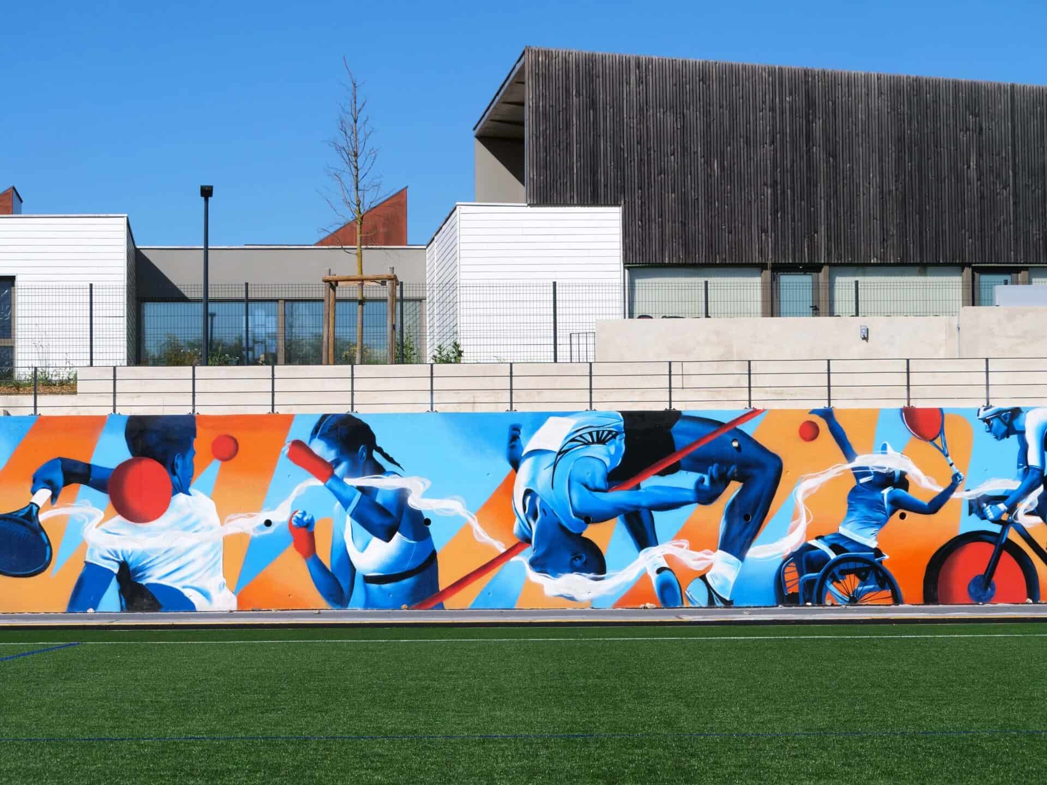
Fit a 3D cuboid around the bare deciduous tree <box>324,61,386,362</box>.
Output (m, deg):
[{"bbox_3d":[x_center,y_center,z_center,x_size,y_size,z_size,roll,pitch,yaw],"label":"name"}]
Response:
[{"bbox_3d":[-2.667,-2.725,43.500,1.080,5.200,1.080,0,-3,-6],"label":"bare deciduous tree"}]

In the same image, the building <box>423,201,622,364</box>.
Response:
[{"bbox_3d":[-0.048,-1.856,60.157,3.400,3.650,8.400,0,-3,-6],"label":"building"}]

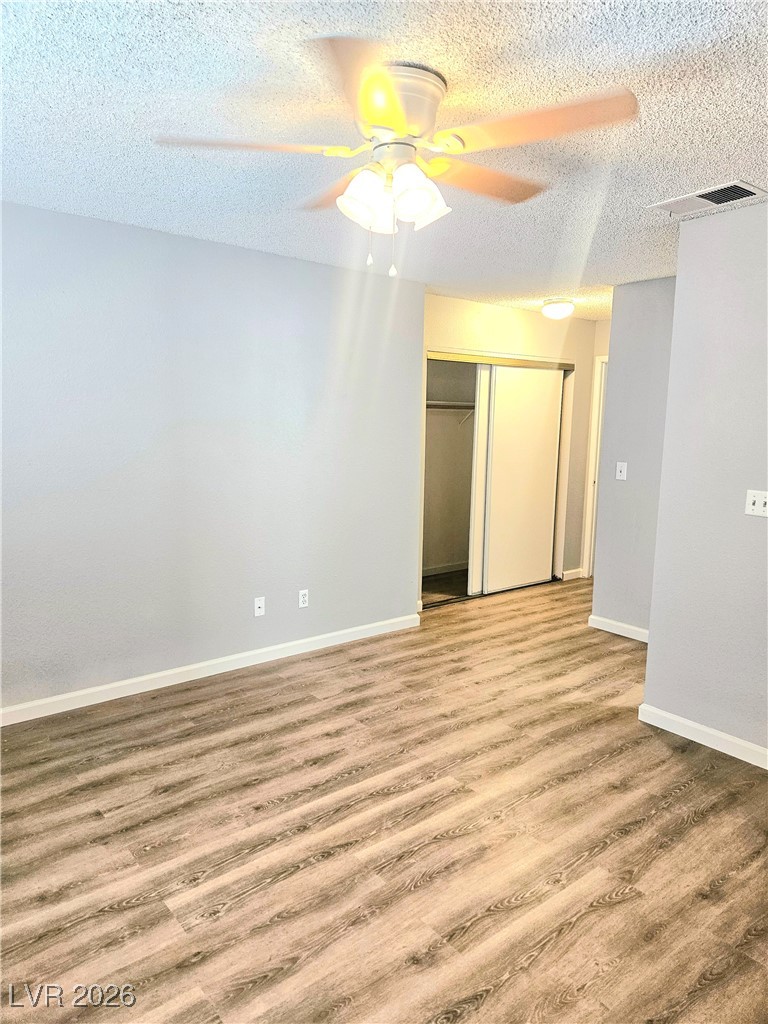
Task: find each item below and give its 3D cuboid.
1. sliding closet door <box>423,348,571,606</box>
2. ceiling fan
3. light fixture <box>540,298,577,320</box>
[{"bbox_3d":[1.027,-0.292,5.950,1.860,2.020,0.100,-5,10,-38],"label":"sliding closet door"},{"bbox_3d":[0.032,-1.008,1.958,1.250,0.390,1.250,-5,10,-39],"label":"ceiling fan"},{"bbox_3d":[1.363,-1.587,5.344,0.265,0.125,0.265,1,8,0],"label":"light fixture"}]

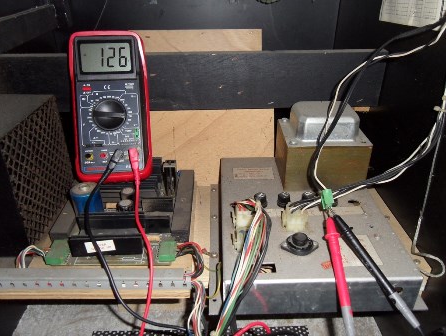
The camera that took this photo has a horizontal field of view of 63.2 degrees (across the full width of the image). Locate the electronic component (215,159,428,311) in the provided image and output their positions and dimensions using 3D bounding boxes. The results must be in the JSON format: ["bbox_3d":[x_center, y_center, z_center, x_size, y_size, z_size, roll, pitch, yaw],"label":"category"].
[{"bbox_3d":[0.087,0.062,0.435,0.188,0.044,0.232,-1,29,-1],"label":"electronic component"}]

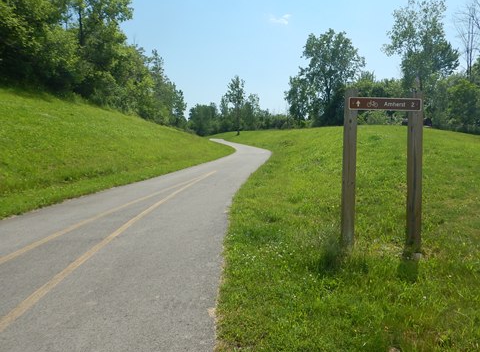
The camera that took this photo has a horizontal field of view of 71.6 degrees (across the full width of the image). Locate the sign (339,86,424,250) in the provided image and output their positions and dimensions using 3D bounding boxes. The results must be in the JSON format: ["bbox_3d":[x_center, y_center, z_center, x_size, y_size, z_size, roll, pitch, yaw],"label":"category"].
[{"bbox_3d":[1.800,-0.040,4.230,0.960,2.060,0.130,1,1,-3],"label":"sign"}]

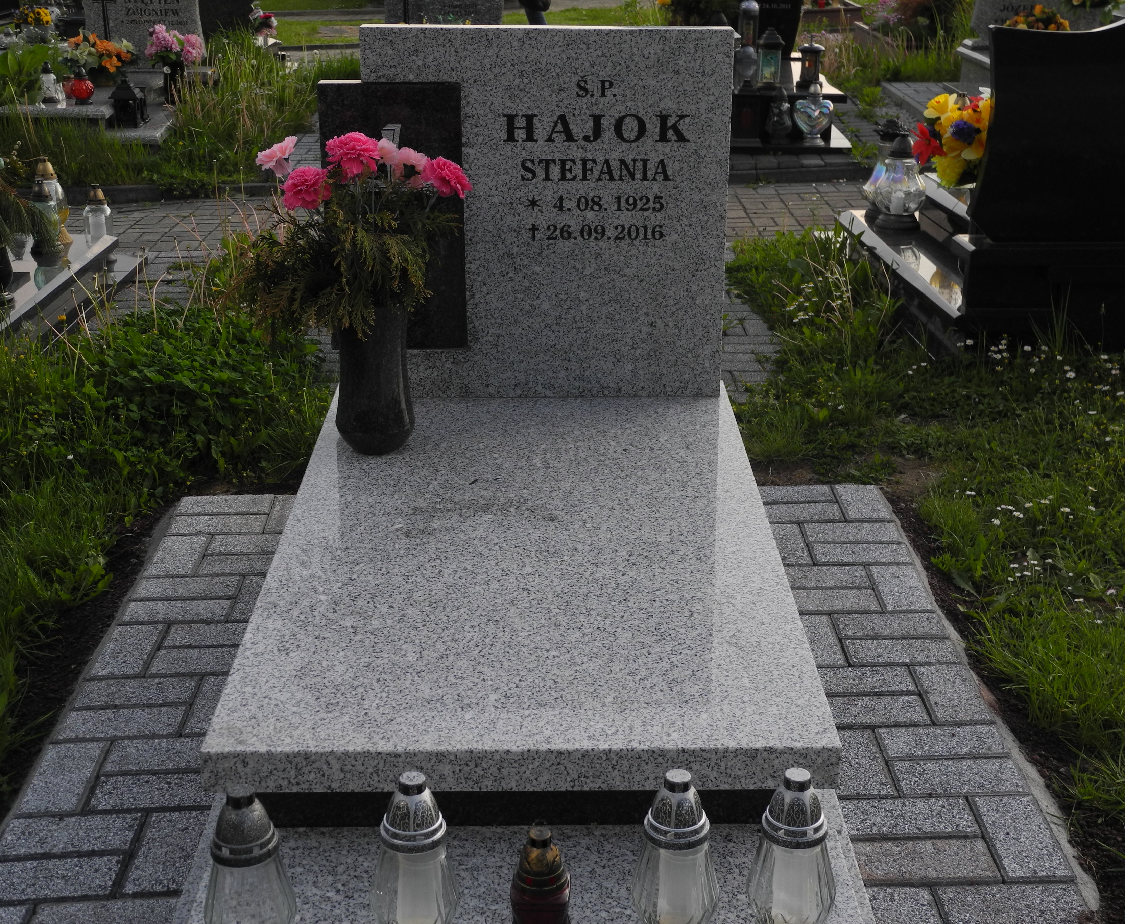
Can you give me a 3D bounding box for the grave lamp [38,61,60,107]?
[{"bbox_3d":[-2.993,-2.216,9.336,0.102,0.226,0.102,0,21,0],"label":"grave lamp"}]

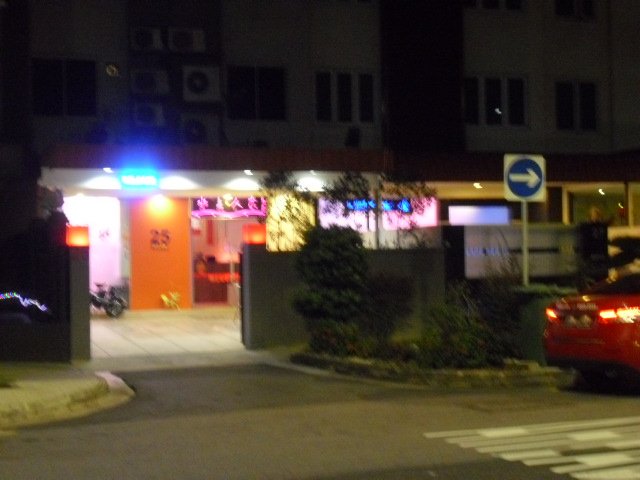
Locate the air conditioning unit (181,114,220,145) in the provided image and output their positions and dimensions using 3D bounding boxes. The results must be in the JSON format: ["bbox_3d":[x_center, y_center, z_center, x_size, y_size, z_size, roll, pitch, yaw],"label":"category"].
[{"bbox_3d":[-2.701,-2.452,27.163,0.870,0.790,0.330,-1,0,-20],"label":"air conditioning unit"}]

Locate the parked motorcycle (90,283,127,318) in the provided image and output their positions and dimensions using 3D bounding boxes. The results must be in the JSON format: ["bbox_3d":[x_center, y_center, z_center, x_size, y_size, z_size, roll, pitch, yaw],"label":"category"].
[{"bbox_3d":[-5.500,1.410,28.900,1.700,0.960,0.650,-1,0,12],"label":"parked motorcycle"}]

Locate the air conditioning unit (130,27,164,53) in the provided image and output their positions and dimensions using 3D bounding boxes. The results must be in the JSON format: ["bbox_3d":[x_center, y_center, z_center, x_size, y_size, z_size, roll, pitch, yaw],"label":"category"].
[{"bbox_3d":[-3.861,-4.450,26.741,0.720,0.510,0.290,-1,0,-20],"label":"air conditioning unit"}]

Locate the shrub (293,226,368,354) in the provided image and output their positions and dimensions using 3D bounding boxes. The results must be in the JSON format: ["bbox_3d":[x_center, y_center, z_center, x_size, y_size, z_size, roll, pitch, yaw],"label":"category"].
[{"bbox_3d":[0.156,0.752,17.900,1.080,1.880,1.080,-1,0,0],"label":"shrub"}]

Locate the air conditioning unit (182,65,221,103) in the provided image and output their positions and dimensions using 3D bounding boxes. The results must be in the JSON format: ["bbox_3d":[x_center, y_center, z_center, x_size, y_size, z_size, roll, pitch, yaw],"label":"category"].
[{"bbox_3d":[-2.679,-3.538,27.171,0.850,0.800,0.330,-1,0,-20],"label":"air conditioning unit"}]

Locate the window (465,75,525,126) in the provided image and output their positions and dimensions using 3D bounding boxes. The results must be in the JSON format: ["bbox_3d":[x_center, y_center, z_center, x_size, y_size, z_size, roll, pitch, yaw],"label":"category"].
[{"bbox_3d":[4.933,-3.906,33.772,1.931,1.407,0.130,-1,0,-19],"label":"window"}]

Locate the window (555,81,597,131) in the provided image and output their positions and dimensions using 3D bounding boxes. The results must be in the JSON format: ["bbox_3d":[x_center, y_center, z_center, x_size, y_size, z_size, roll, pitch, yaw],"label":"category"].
[{"bbox_3d":[6.433,-3.367,30.200,1.170,1.210,0.150,-1,0,-20],"label":"window"}]

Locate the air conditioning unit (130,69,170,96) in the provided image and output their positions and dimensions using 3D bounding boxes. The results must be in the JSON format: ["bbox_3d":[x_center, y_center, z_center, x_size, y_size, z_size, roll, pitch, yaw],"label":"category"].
[{"bbox_3d":[-3.776,-3.509,26.772,0.870,0.570,0.310,-1,0,-20],"label":"air conditioning unit"}]

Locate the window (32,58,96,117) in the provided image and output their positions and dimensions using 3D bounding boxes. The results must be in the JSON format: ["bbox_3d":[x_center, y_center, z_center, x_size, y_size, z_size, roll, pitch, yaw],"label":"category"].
[{"bbox_3d":[-6.334,-3.789,29.827,1.567,1.399,0.130,-1,0,-19],"label":"window"}]

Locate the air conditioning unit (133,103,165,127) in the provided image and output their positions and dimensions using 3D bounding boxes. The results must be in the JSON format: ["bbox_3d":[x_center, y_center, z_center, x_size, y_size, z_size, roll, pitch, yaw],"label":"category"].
[{"bbox_3d":[-3.807,-2.794,26.756,0.710,0.500,0.290,-1,0,-20],"label":"air conditioning unit"}]

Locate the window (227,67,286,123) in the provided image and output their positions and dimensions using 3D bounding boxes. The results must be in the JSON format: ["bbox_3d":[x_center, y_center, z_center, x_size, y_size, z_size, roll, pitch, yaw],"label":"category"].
[{"bbox_3d":[-1.643,-3.841,31.469,1.581,1.389,0.130,-1,0,-19],"label":"window"}]

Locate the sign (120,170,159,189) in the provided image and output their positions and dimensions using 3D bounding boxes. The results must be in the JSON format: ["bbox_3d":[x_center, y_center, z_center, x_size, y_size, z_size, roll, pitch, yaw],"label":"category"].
[{"bbox_3d":[-4.390,-1.476,29.209,0.966,0.450,0.130,-1,0,-19],"label":"sign"}]

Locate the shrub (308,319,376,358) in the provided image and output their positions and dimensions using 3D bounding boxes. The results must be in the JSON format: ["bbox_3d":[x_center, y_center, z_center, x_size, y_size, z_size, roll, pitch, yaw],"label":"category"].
[{"bbox_3d":[0.270,1.282,15.800,0.900,0.520,0.750,-1,0,-20],"label":"shrub"}]

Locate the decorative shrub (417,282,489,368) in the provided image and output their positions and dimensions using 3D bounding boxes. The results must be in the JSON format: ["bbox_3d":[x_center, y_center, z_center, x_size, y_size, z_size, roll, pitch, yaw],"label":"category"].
[{"bbox_3d":[1.742,1.124,15.800,0.920,1.080,0.900,-1,0,-19],"label":"decorative shrub"}]

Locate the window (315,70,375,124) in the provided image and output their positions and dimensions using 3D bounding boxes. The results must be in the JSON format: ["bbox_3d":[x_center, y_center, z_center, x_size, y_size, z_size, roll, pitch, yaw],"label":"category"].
[{"bbox_3d":[0.584,-3.398,28.656,1.470,1.200,0.150,-1,0,-20],"label":"window"}]

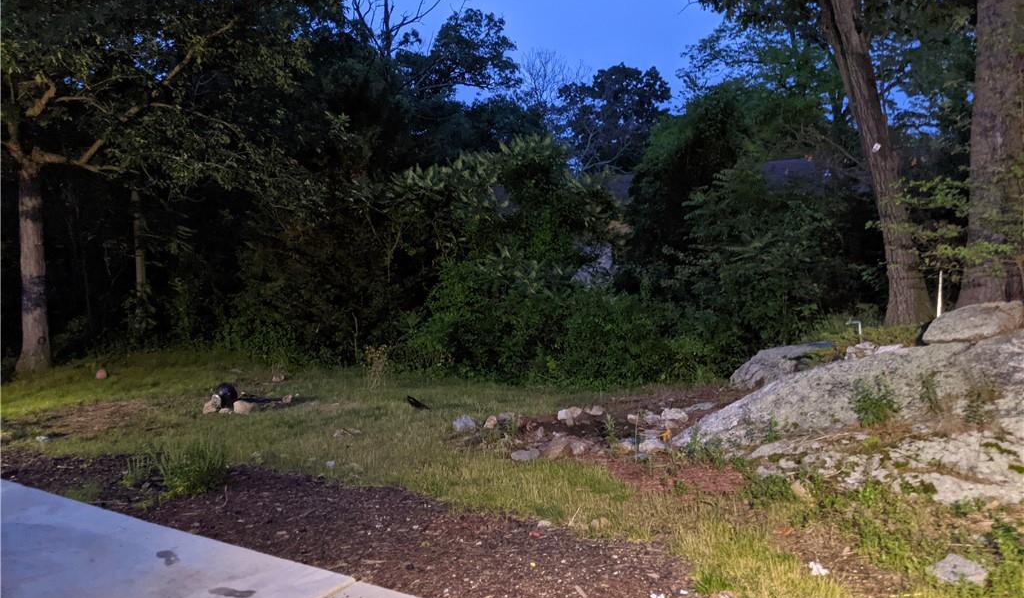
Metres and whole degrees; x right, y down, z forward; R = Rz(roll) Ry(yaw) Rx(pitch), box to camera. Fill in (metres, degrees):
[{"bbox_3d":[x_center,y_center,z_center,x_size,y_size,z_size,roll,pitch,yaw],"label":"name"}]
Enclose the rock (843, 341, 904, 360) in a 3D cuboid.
[{"bbox_3d":[4.436,0.638,9.800,0.700,0.220,0.450,1,3,14],"label":"rock"}]

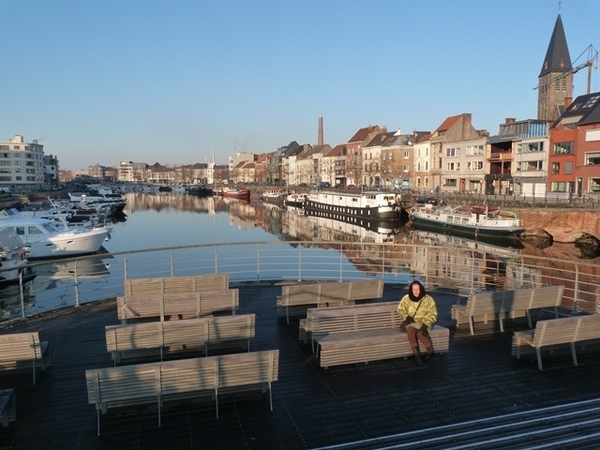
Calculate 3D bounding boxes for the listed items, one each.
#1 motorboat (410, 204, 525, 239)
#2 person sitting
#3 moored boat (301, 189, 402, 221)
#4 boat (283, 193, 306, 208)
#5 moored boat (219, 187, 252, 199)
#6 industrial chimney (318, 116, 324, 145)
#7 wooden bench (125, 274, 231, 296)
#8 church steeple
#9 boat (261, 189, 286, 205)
[{"bbox_3d":[21.124,-1.115,56.144,4.200,3.300,19.200,-2,6,-19],"label":"motorboat"},{"bbox_3d":[1.974,1.624,7.387,0.620,1.280,0.760,-1,6,-13],"label":"person sitting"},{"bbox_3d":[9.327,-4.593,85.014,5.100,4.400,37.200,-2,6,-19],"label":"moored boat"},{"bbox_3d":[0.462,-6.854,115.268,3.900,2.800,13.800,-2,6,-19],"label":"boat"},{"bbox_3d":[-25.222,-13.517,179.047,4.400,3.200,17.500,-5,7,-38],"label":"moored boat"},{"bbox_3d":[11.050,-38.956,227.231,3.100,36.707,3.100,0,6,0],"label":"industrial chimney"},{"bbox_3d":[-2.887,1.560,10.347,2.300,0.810,0.690,-2,6,-15],"label":"wooden bench"},{"bbox_3d":[75.400,-36.363,128.851,6.800,51.379,6.800,0,6,2],"label":"church steeple"},{"bbox_3d":[-6.815,-9.016,132.641,4.200,3.600,19.500,-2,6,-19],"label":"boat"}]

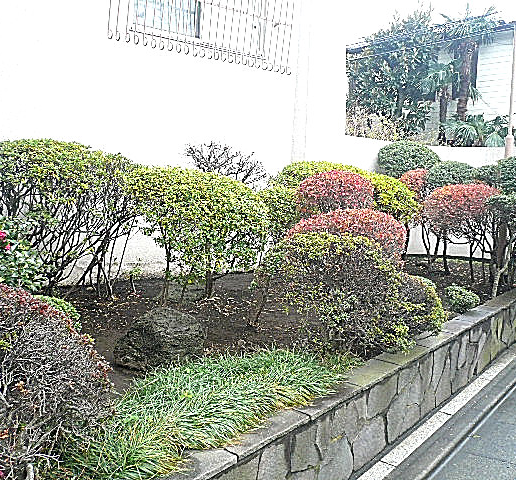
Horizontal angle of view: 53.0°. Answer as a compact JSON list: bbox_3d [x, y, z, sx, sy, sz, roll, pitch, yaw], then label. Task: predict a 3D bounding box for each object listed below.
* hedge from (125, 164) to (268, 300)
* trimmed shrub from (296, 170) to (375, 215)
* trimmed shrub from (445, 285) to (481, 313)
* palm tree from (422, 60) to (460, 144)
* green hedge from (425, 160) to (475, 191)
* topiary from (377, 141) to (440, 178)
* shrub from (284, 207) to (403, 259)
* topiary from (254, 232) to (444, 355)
[{"bbox_3d":[-0.614,-0.099,5.349,1.418,1.313,1.250,3,5,-7],"label":"hedge"},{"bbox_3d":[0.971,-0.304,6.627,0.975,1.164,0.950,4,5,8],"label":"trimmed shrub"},{"bbox_3d":[2.134,0.595,5.399,0.376,0.224,0.370,5,6,22],"label":"trimmed shrub"},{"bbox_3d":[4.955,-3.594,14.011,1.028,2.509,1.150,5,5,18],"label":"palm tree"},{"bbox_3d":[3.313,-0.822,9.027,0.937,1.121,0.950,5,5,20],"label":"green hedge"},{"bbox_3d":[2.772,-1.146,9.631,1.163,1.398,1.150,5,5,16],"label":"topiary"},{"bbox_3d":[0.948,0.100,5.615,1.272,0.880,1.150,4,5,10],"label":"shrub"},{"bbox_3d":[0.770,0.283,4.535,1.200,0.850,1.500,7,7,39],"label":"topiary"}]

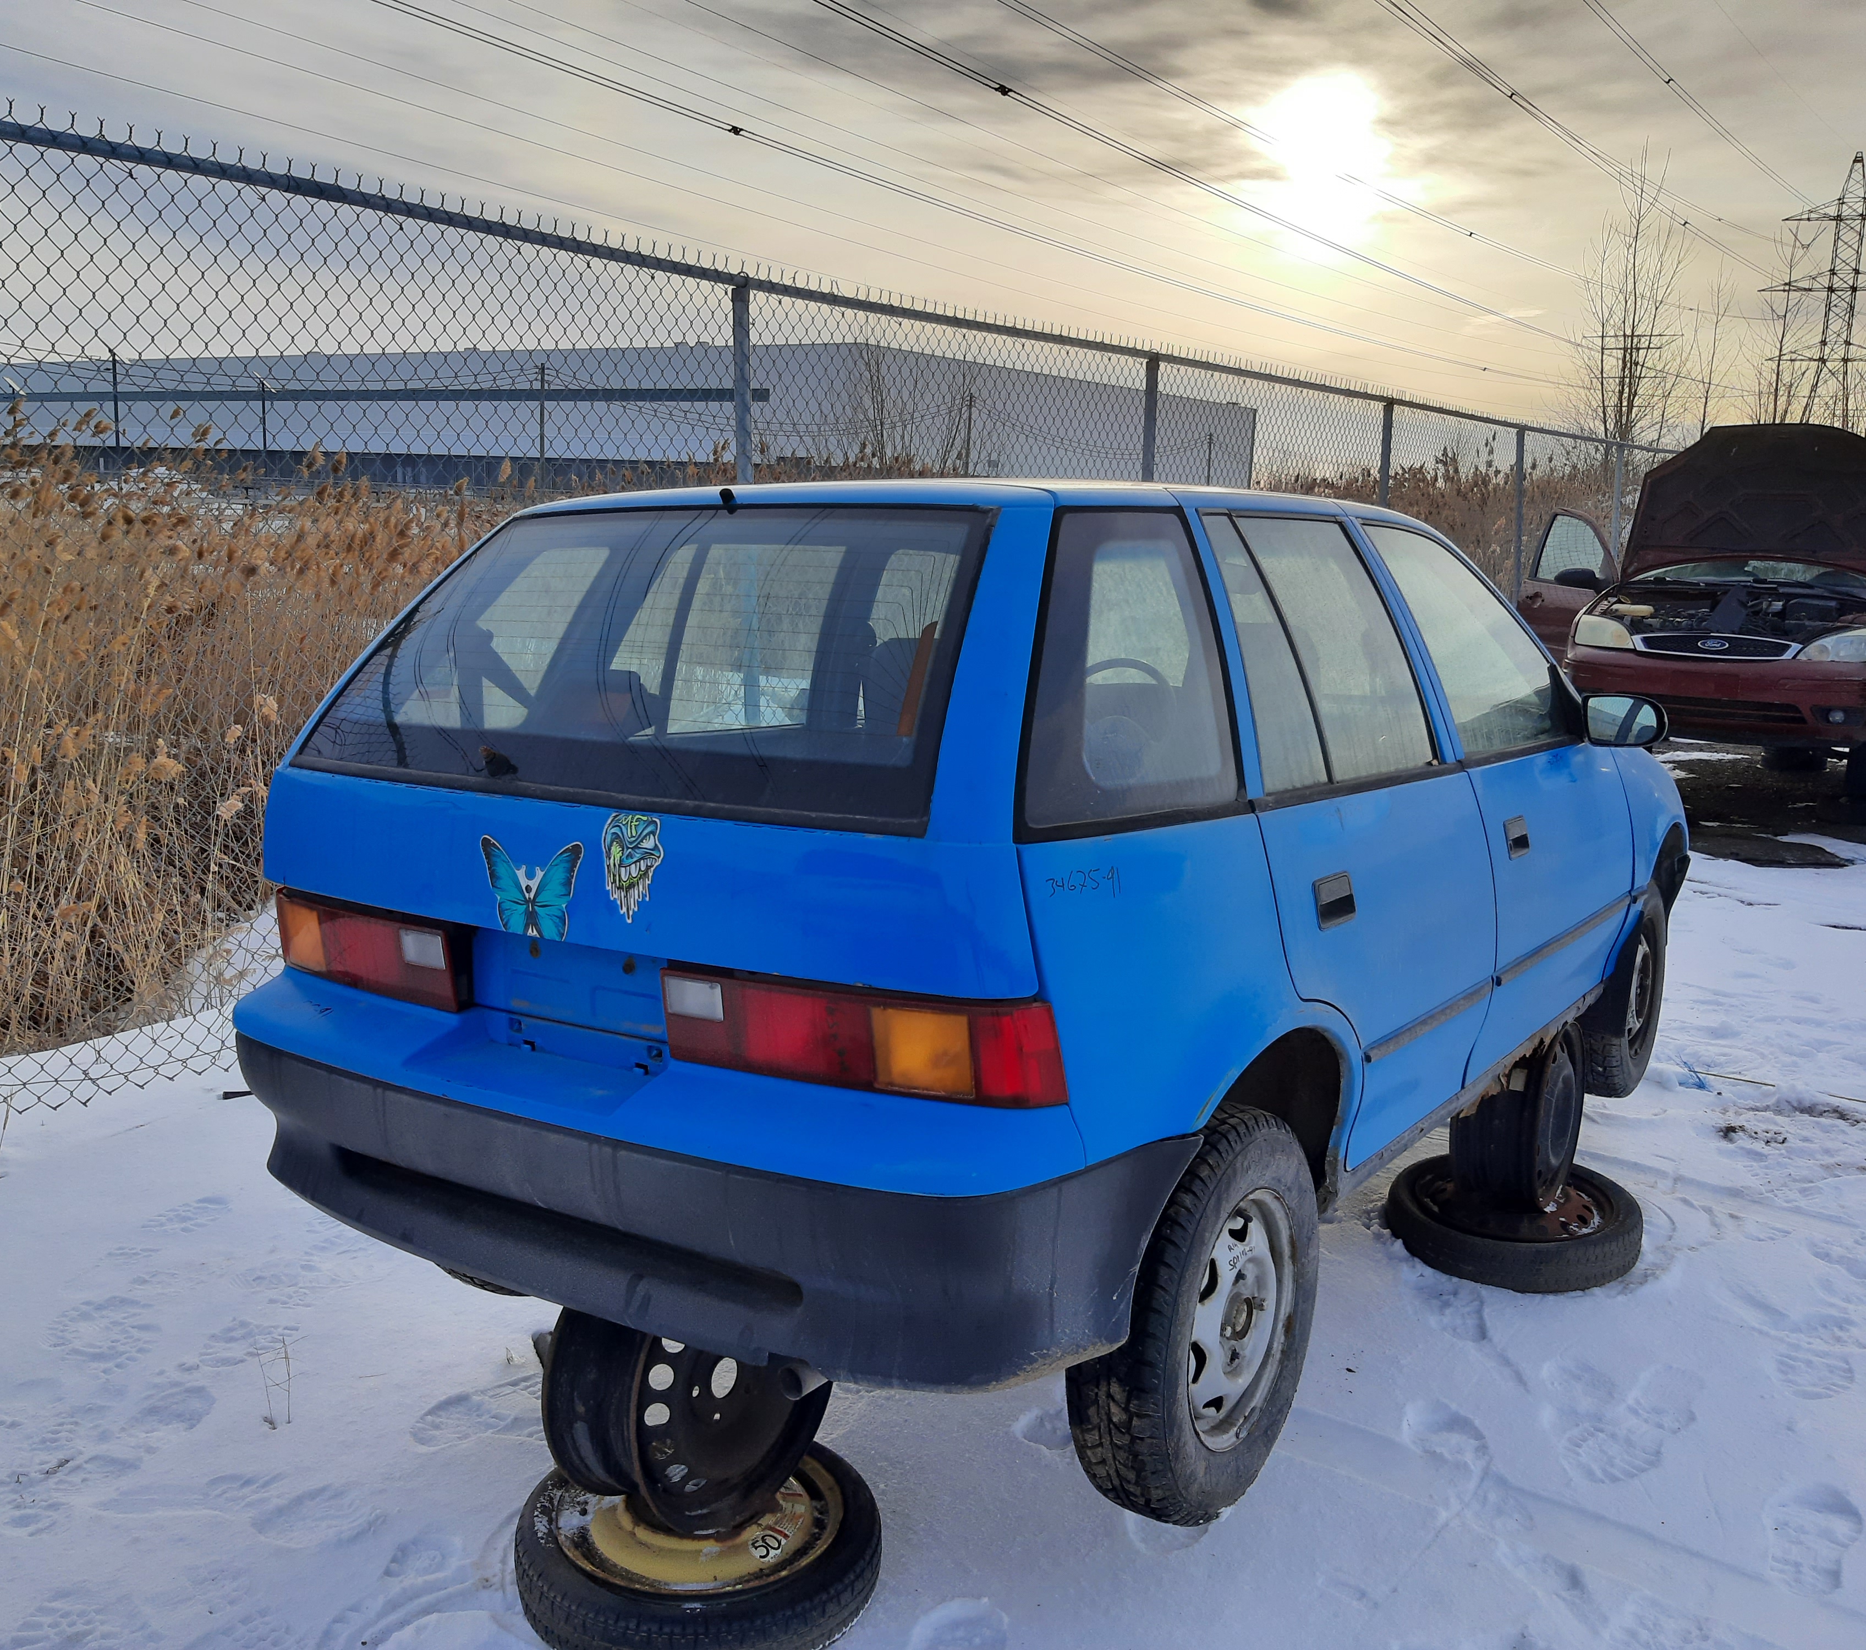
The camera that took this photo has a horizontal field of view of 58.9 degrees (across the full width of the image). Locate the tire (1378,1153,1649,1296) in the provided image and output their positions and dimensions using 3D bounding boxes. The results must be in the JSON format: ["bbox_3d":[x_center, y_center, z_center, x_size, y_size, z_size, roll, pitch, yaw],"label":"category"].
[{"bbox_3d":[1.266,0.854,3.595,0.515,0.115,0.515,-1,12,0],"label":"tire"}]

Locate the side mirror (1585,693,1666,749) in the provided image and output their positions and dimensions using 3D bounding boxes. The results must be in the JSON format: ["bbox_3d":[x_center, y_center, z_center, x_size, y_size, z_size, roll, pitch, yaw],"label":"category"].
[{"bbox_3d":[1.408,-0.212,3.331,0.162,0.108,0.095,6,8,34],"label":"side mirror"}]

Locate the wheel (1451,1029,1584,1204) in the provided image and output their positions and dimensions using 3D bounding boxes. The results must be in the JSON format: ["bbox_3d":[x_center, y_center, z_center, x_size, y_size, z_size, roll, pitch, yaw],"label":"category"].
[{"bbox_3d":[1.272,0.620,3.582,0.174,0.408,0.408,6,12,34],"label":"wheel"}]

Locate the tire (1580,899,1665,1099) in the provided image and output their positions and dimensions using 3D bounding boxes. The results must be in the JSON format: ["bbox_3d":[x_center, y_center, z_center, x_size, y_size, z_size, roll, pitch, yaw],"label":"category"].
[{"bbox_3d":[1.663,0.436,4.125,0.146,0.534,0.534,8,13,44],"label":"tire"}]

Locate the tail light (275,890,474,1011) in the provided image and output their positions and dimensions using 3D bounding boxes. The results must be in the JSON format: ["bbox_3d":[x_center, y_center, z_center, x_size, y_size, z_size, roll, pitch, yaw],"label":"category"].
[{"bbox_3d":[-0.817,0.169,2.367,0.495,0.125,0.115,6,8,34],"label":"tail light"}]

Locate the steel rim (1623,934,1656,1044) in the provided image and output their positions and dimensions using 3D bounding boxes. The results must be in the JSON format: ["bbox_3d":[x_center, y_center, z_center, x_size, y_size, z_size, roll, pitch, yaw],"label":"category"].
[{"bbox_3d":[1.678,0.438,4.111,0.100,0.325,0.325,8,13,44],"label":"steel rim"}]

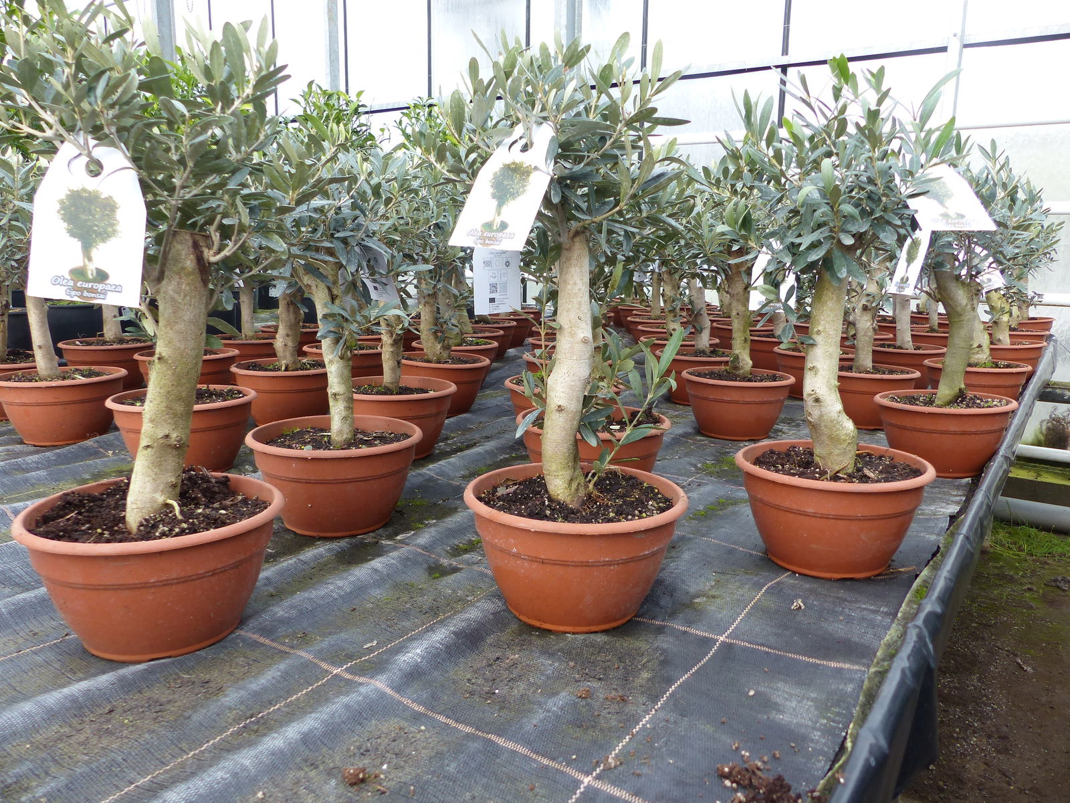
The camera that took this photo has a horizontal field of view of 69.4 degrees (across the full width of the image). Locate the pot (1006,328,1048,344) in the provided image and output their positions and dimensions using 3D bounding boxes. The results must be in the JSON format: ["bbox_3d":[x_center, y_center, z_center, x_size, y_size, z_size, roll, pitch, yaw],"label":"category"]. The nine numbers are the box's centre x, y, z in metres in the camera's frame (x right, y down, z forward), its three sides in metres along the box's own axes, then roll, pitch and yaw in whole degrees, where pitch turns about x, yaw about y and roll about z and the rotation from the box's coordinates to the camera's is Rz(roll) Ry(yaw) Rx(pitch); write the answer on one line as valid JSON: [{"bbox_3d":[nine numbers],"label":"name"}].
[{"bbox_3d":[1.879,-0.211,3.066,0.255,0.134,0.255,1,11,0],"label":"pot"}]

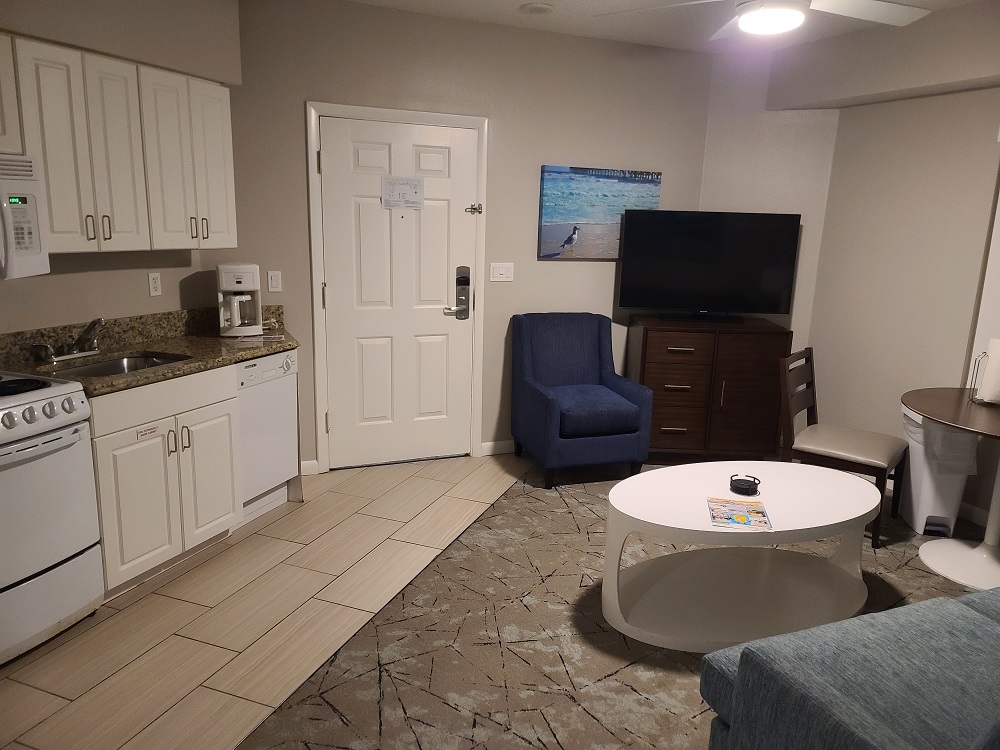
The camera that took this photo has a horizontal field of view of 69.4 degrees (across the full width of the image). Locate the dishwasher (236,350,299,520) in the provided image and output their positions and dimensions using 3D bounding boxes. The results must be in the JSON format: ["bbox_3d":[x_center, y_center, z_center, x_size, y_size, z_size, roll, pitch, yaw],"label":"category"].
[{"bbox_3d":[-1.416,0.286,3.706,0.600,0.832,0.434,7,13,21],"label":"dishwasher"}]

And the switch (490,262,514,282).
[{"bbox_3d":[0.016,-0.641,4.540,0.160,0.114,0.012,-4,13,-23],"label":"switch"}]

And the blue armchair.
[{"bbox_3d":[0.489,0.122,4.482,0.675,0.945,0.700,-2,13,-16],"label":"blue armchair"}]

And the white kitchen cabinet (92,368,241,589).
[{"bbox_3d":[-1.645,0.375,3.169,0.610,0.797,0.746,7,13,21],"label":"white kitchen cabinet"}]

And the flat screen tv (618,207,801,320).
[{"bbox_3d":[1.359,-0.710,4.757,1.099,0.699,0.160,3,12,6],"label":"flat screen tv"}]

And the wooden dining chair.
[{"bbox_3d":[1.798,0.349,3.793,0.550,0.867,0.495,11,16,37],"label":"wooden dining chair"}]

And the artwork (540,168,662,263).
[{"bbox_3d":[0.656,-1.036,4.708,0.886,0.587,0.037,-4,13,-23],"label":"artwork"}]

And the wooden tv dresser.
[{"bbox_3d":[1.331,0.103,4.783,0.902,0.899,0.560,2,12,1],"label":"wooden tv dresser"}]

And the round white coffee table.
[{"bbox_3d":[1.005,0.701,3.004,1.190,0.476,0.745,-3,13,-19],"label":"round white coffee table"}]

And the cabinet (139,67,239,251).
[{"bbox_3d":[-1.583,-0.996,3.439,0.325,0.766,0.534,7,13,21],"label":"cabinet"}]

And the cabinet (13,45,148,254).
[{"bbox_3d":[-1.787,-0.895,2.954,0.325,0.766,0.536,7,13,21],"label":"cabinet"}]

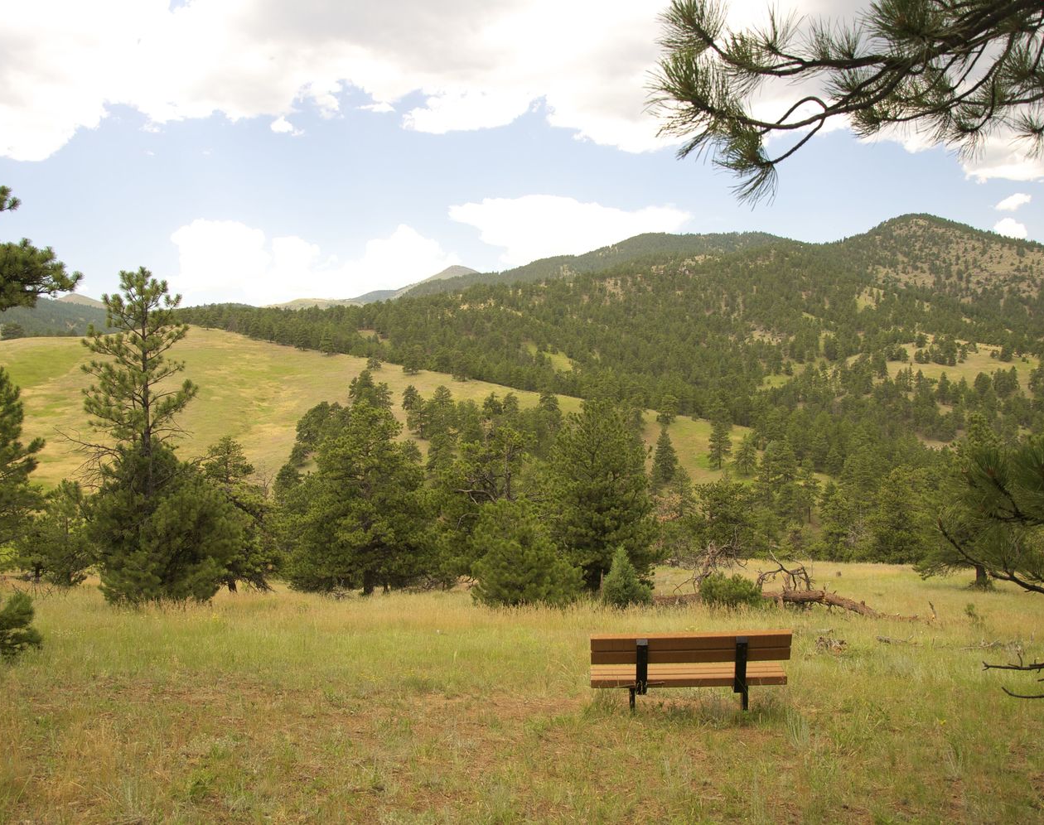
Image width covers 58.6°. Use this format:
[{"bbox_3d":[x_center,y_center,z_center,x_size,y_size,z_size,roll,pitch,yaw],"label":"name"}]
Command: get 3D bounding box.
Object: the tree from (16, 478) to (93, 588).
[{"bbox_3d":[-15.536,4.058,31.000,3.039,3.621,2.887,-1,-2,0],"label":"tree"}]

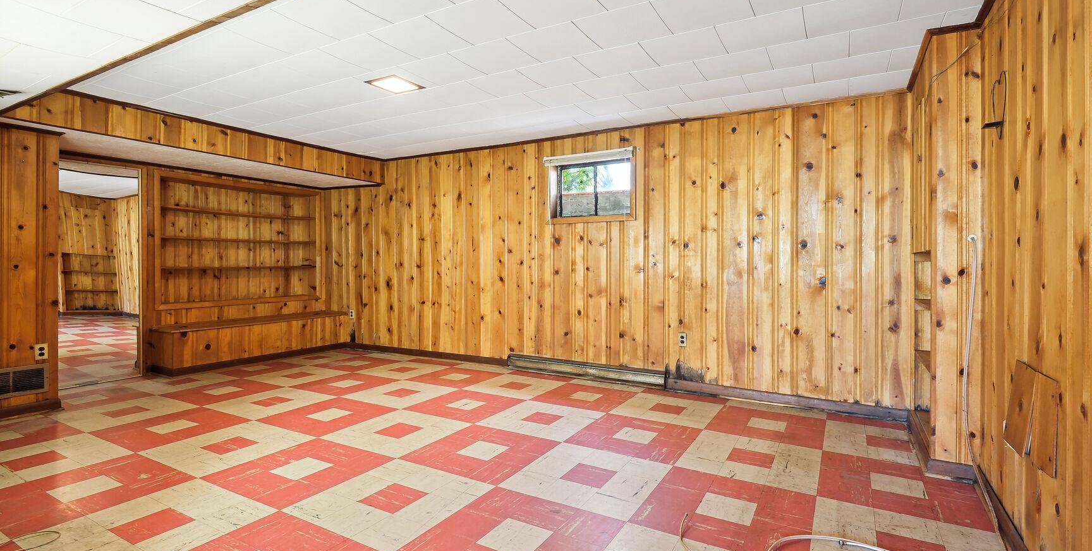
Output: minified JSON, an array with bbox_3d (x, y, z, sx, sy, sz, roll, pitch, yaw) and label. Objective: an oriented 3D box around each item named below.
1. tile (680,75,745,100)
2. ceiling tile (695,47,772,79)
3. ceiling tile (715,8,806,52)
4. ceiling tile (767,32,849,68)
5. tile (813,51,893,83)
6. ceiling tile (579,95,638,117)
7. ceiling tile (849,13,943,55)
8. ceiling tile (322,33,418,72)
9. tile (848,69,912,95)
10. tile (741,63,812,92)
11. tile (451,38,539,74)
[{"bbox_3d":[1.225,-1.342,3.495,0.411,0.020,0.403,1,2,30],"label":"tile"},{"bbox_3d":[1.185,-1.329,3.054,0.411,0.020,0.403,1,2,30],"label":"ceiling tile"},{"bbox_3d":[1.168,-1.320,2.629,0.406,0.020,0.406,1,2,30],"label":"ceiling tile"},{"bbox_3d":[1.560,-1.331,2.876,0.406,0.020,0.406,1,2,30],"label":"ceiling tile"},{"bbox_3d":[1.952,-1.340,3.124,0.406,0.020,0.406,1,2,30],"label":"tile"},{"bbox_3d":[0.507,-1.377,3.945,0.406,0.020,0.406,1,2,30],"label":"ceiling tile"},{"bbox_3d":[1.915,-1.320,2.671,0.406,0.020,0.406,1,2,30],"label":"ceiling tile"},{"bbox_3d":[-1.046,-1.341,2.932,0.411,0.020,0.403,1,2,30],"label":"ceiling tile"},{"bbox_3d":[2.285,-1.330,3.342,0.338,0.020,0.377,1,2,30],"label":"tile"},{"bbox_3d":[1.594,-1.350,3.329,0.406,0.020,0.406,1,2,30],"label":"tile"},{"bbox_3d":[-0.304,-1.337,2.974,0.411,0.020,0.403,1,2,30],"label":"tile"}]

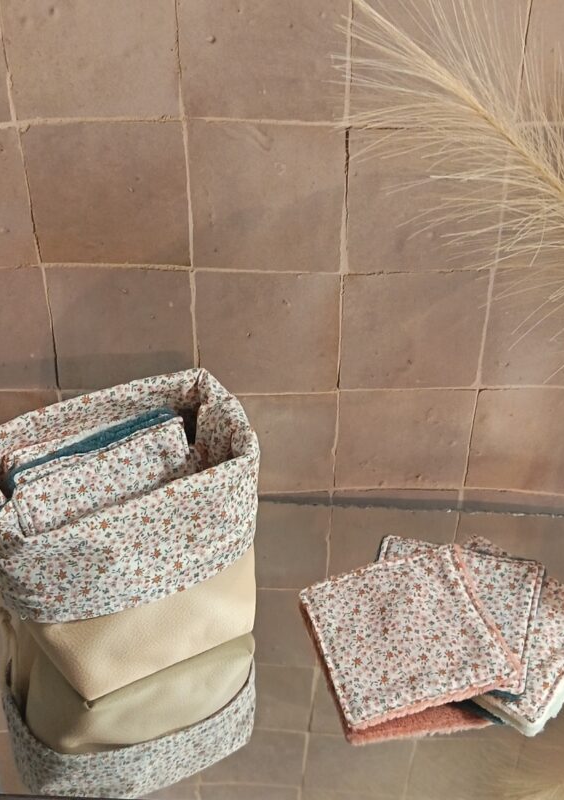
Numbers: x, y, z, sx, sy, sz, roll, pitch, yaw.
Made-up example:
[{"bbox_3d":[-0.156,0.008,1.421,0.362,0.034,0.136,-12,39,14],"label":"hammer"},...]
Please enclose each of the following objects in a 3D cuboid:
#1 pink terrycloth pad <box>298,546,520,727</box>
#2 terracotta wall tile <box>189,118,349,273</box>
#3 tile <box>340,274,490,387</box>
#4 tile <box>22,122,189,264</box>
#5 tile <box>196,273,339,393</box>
[{"bbox_3d":[0.084,0.161,0.757,0.116,0.011,0.116,-15,42,-9],"label":"pink terrycloth pad"},{"bbox_3d":[-0.010,-0.131,0.712,0.099,0.102,0.010,0,39,1],"label":"terracotta wall tile"},{"bbox_3d":[0.091,-0.050,0.776,0.099,0.100,0.010,0,39,1],"label":"tile"},{"bbox_3d":[-0.110,-0.133,0.712,0.100,0.100,0.010,0,39,1],"label":"tile"},{"bbox_3d":[-0.010,-0.049,0.778,0.100,0.101,0.010,0,39,1],"label":"tile"}]

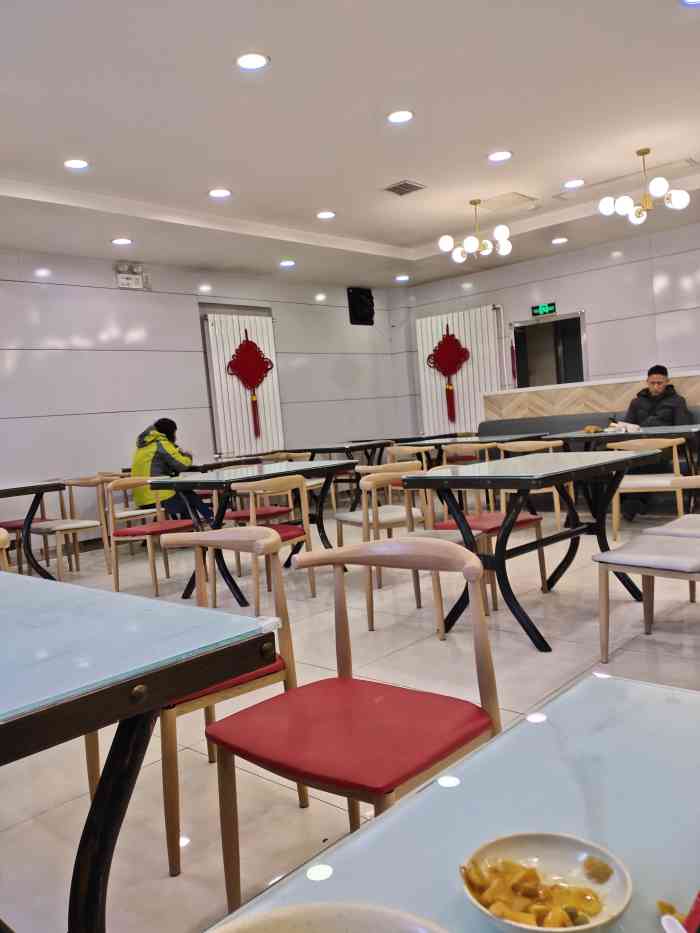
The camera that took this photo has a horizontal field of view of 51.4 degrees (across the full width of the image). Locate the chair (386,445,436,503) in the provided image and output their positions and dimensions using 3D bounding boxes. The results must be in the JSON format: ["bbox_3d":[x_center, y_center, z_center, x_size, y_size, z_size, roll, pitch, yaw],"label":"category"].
[{"bbox_3d":[0.644,0.182,6.761,0.500,0.760,0.490,-1,5,41],"label":"chair"}]

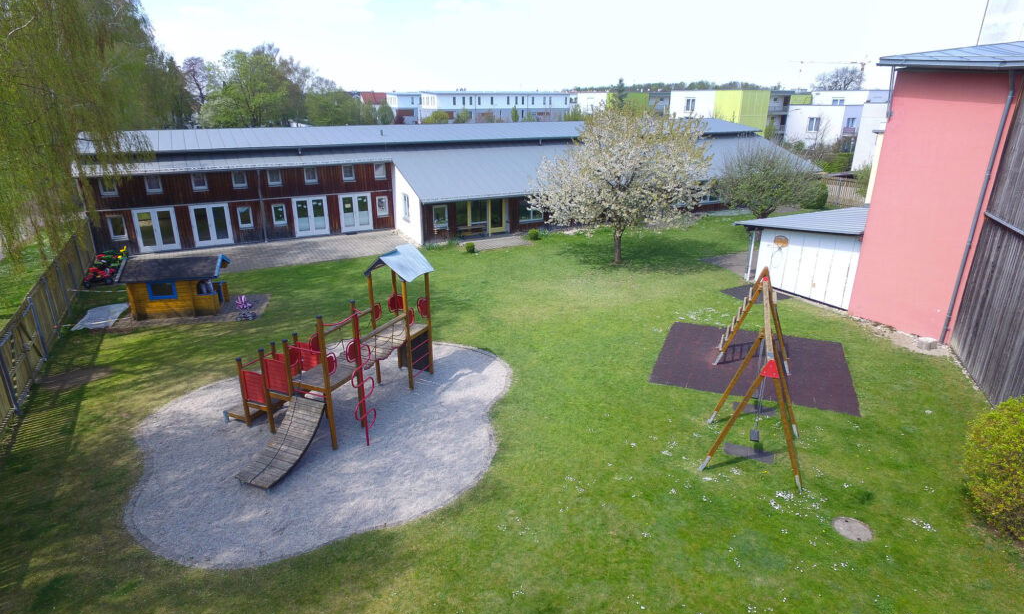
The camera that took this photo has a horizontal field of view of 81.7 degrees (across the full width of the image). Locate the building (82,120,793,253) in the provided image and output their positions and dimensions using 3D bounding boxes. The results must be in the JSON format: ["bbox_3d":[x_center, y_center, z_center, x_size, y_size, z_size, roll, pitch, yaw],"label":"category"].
[{"bbox_3d":[-1.224,-9.654,41.672,49.100,5.890,14.860,-9,22,-22],"label":"building"}]

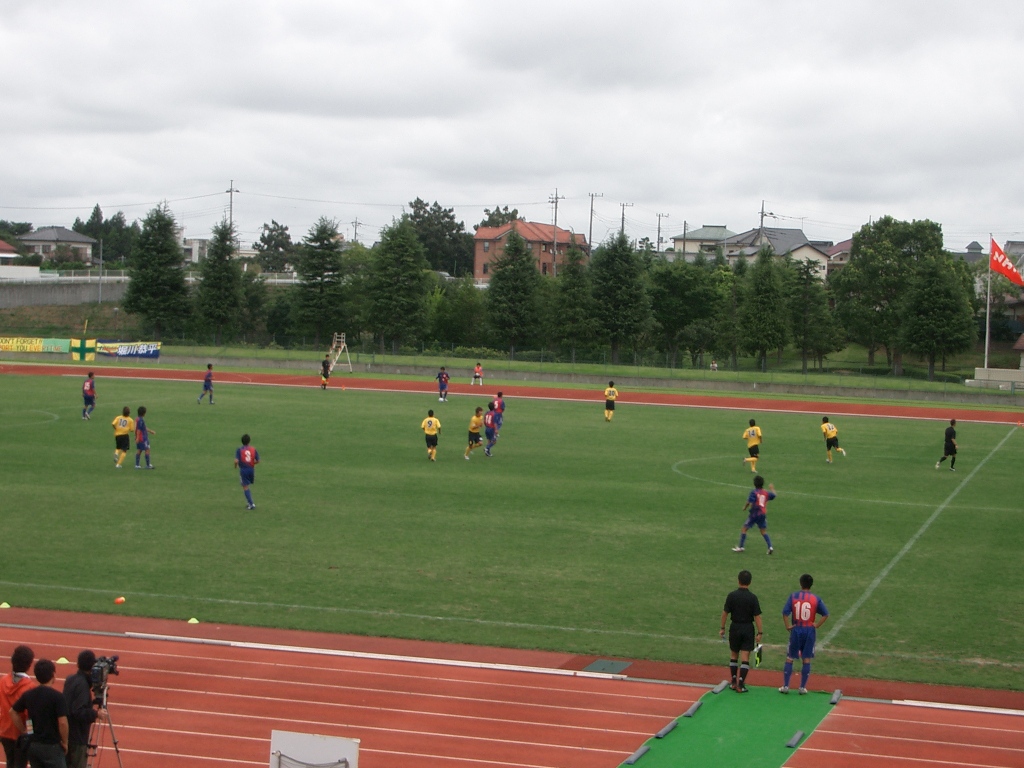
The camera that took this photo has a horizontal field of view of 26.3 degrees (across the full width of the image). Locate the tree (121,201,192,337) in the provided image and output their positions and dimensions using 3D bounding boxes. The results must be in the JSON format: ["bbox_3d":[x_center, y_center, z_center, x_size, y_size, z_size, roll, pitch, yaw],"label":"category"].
[{"bbox_3d":[-23.840,-7.521,147.000,4.600,9.334,4.600,2,3,-9],"label":"tree"}]

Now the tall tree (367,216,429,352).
[{"bbox_3d":[-6.958,-6.229,137.162,4.040,8.645,4.040,2,3,0],"label":"tall tree"}]

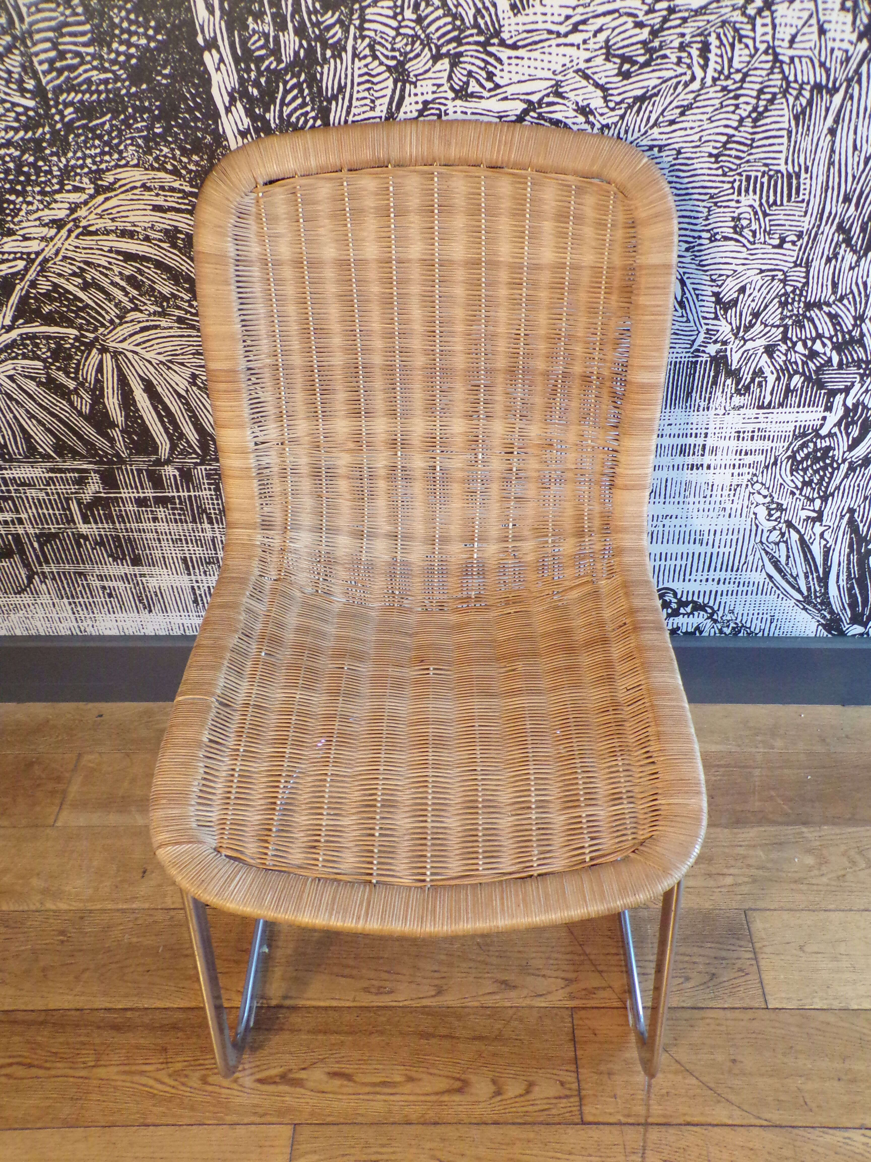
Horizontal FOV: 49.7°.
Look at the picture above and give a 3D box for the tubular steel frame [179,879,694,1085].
[{"bbox_3d":[0.003,0.241,1.073,0.485,0.385,0.495,0,46,2],"label":"tubular steel frame"}]

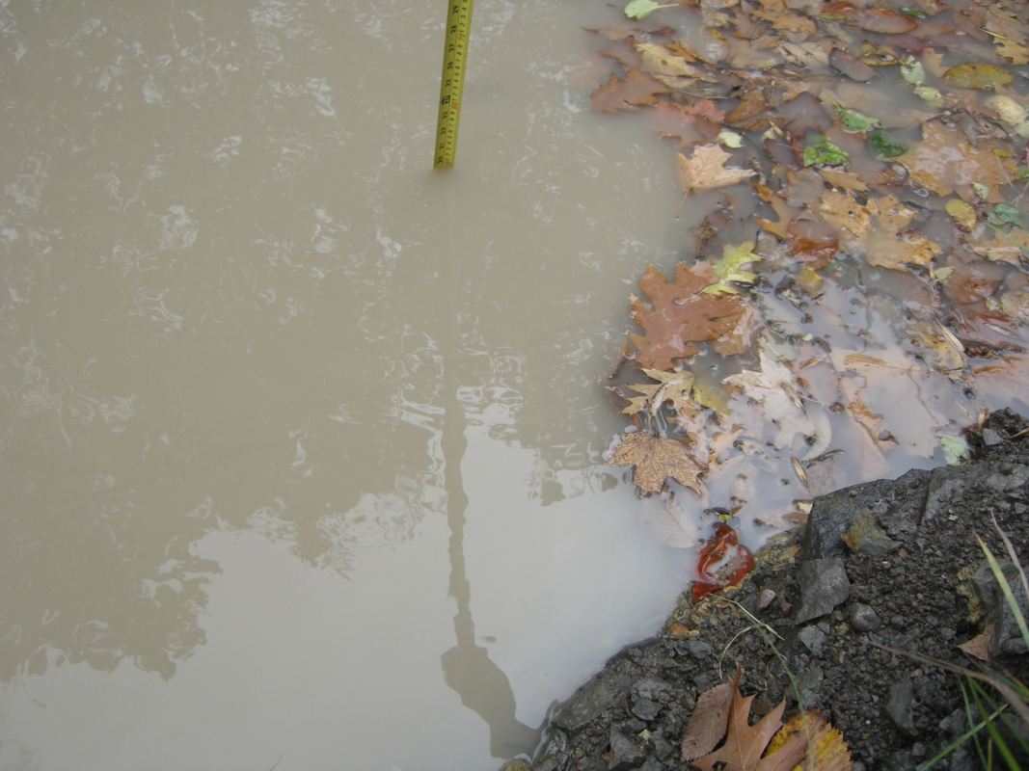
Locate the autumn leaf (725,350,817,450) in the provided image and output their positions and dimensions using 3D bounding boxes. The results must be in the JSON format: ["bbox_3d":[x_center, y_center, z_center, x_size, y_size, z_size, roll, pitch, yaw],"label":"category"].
[{"bbox_3d":[0.260,0.012,1.124,0.073,0.015,0.117,-22,58,-19],"label":"autumn leaf"}]

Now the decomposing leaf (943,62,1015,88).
[{"bbox_3d":[0.600,-0.401,1.462,0.093,0.012,0.053,-2,53,-6],"label":"decomposing leaf"}]

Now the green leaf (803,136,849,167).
[{"bbox_3d":[0.373,-0.284,1.368,0.060,0.015,0.051,-5,54,-8],"label":"green leaf"}]

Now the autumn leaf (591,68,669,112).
[{"bbox_3d":[0.135,-0.362,1.405,0.105,0.012,0.072,-31,62,-24],"label":"autumn leaf"}]

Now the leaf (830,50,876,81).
[{"bbox_3d":[0.439,-0.414,1.468,0.074,0.012,0.042,34,58,19],"label":"leaf"}]

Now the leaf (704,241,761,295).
[{"bbox_3d":[0.242,-0.126,1.226,0.045,0.014,0.098,23,55,12],"label":"leaf"}]

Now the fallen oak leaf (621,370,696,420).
[{"bbox_3d":[0.143,0.009,1.113,0.074,0.018,0.061,6,53,0],"label":"fallen oak leaf"}]

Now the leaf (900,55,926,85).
[{"bbox_3d":[0.515,-0.408,1.461,0.032,0.010,0.061,2,53,-3],"label":"leaf"}]

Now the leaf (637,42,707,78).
[{"bbox_3d":[0.195,-0.412,1.446,0.048,0.012,0.100,-36,64,-27],"label":"leaf"}]

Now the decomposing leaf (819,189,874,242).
[{"bbox_3d":[0.381,-0.193,1.288,0.058,0.014,0.083,-7,54,-10],"label":"decomposing leaf"}]

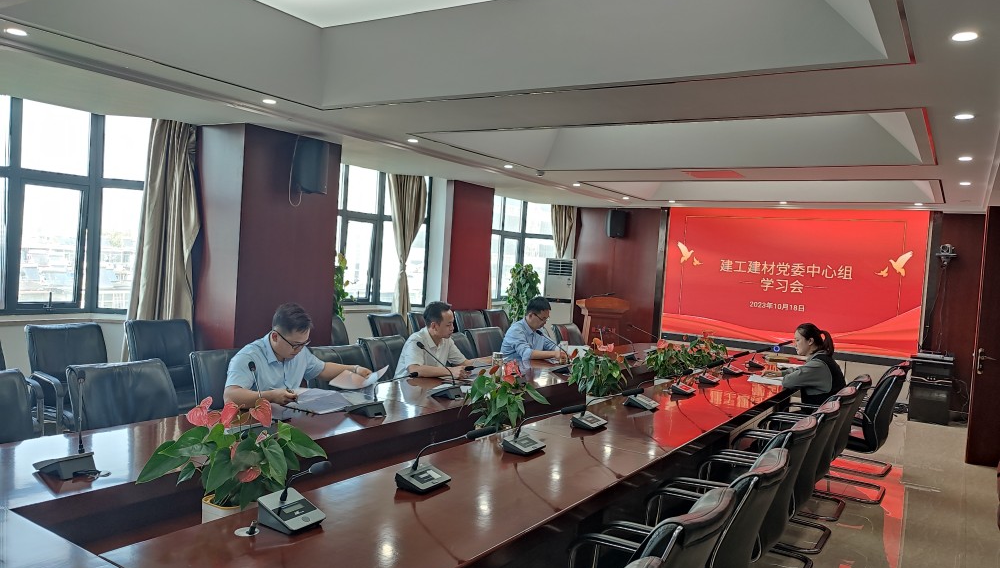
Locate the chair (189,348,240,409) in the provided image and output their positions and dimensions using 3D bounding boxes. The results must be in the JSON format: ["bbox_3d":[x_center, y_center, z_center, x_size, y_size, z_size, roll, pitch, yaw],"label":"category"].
[{"bbox_3d":[-1.510,0.893,4.367,0.580,0.930,0.550,5,2,33],"label":"chair"}]

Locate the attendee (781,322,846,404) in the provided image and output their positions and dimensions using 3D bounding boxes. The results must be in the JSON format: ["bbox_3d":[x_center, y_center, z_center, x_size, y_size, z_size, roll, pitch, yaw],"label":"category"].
[{"bbox_3d":[2.541,0.971,5.990,0.720,1.300,0.490,5,2,33],"label":"attendee"}]

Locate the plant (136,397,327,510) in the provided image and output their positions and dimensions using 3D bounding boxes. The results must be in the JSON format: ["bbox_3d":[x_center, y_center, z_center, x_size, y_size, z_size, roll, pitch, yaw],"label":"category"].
[{"bbox_3d":[-0.981,0.634,2.658,0.520,0.450,0.540,5,2,33],"label":"plant"}]

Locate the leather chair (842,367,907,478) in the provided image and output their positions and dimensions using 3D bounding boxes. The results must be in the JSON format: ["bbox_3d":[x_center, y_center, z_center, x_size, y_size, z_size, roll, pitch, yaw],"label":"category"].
[{"bbox_3d":[2.756,1.123,5.601,0.620,0.950,0.550,5,2,33],"label":"leather chair"}]

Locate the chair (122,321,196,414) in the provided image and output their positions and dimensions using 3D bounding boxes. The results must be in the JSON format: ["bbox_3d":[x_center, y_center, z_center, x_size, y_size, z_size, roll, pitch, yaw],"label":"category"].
[{"bbox_3d":[-2.511,0.772,5.579,0.620,0.950,0.550,5,2,33],"label":"chair"}]

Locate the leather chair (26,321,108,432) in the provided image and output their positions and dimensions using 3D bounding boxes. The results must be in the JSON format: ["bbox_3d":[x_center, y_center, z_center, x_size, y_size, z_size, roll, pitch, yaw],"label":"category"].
[{"bbox_3d":[-2.917,0.775,5.037,0.580,0.930,0.550,5,2,33],"label":"leather chair"}]

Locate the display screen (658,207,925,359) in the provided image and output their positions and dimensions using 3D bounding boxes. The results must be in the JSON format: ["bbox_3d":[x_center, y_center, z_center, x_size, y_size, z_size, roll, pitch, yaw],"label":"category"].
[{"bbox_3d":[4.058,-0.098,10.342,3.480,1.920,0.100,5,2,33],"label":"display screen"}]

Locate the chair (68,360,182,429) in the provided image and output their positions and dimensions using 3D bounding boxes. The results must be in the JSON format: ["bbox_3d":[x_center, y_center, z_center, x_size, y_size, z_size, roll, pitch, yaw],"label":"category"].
[{"bbox_3d":[-1.781,0.888,3.598,0.620,0.950,0.550,5,2,33],"label":"chair"}]

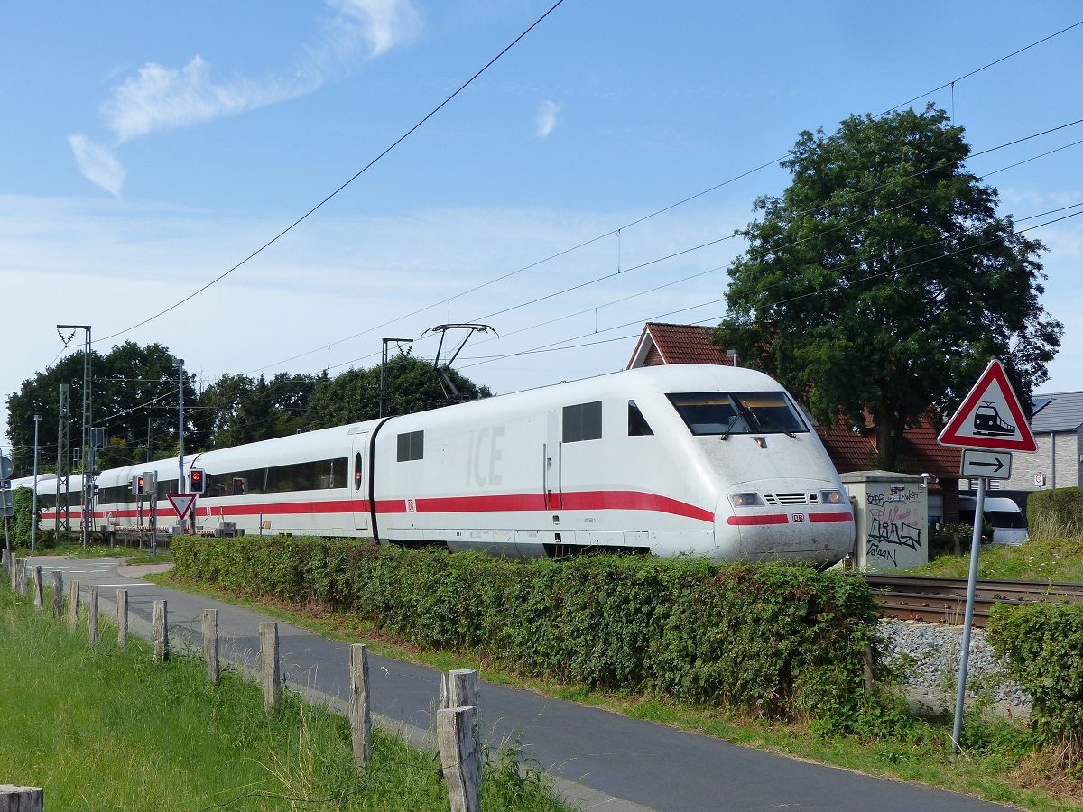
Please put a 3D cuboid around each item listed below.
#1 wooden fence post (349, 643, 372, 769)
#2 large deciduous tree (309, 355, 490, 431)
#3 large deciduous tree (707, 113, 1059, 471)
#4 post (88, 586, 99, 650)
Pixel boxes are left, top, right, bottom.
[{"bbox_3d":[-1.513,2.523,16.000,0.140,1.074,0.140,0,-4,-20],"label":"wooden fence post"},{"bbox_3d":[-9.037,2.859,120.056,11.580,11.860,10.500,0,-4,0],"label":"large deciduous tree"},{"bbox_3d":[11.328,-2.410,62.000,11.300,14.800,11.300,1,-4,-18],"label":"large deciduous tree"},{"bbox_3d":[-7.084,3.388,30.168,0.150,1.050,0.150,1,-4,-20],"label":"post"}]

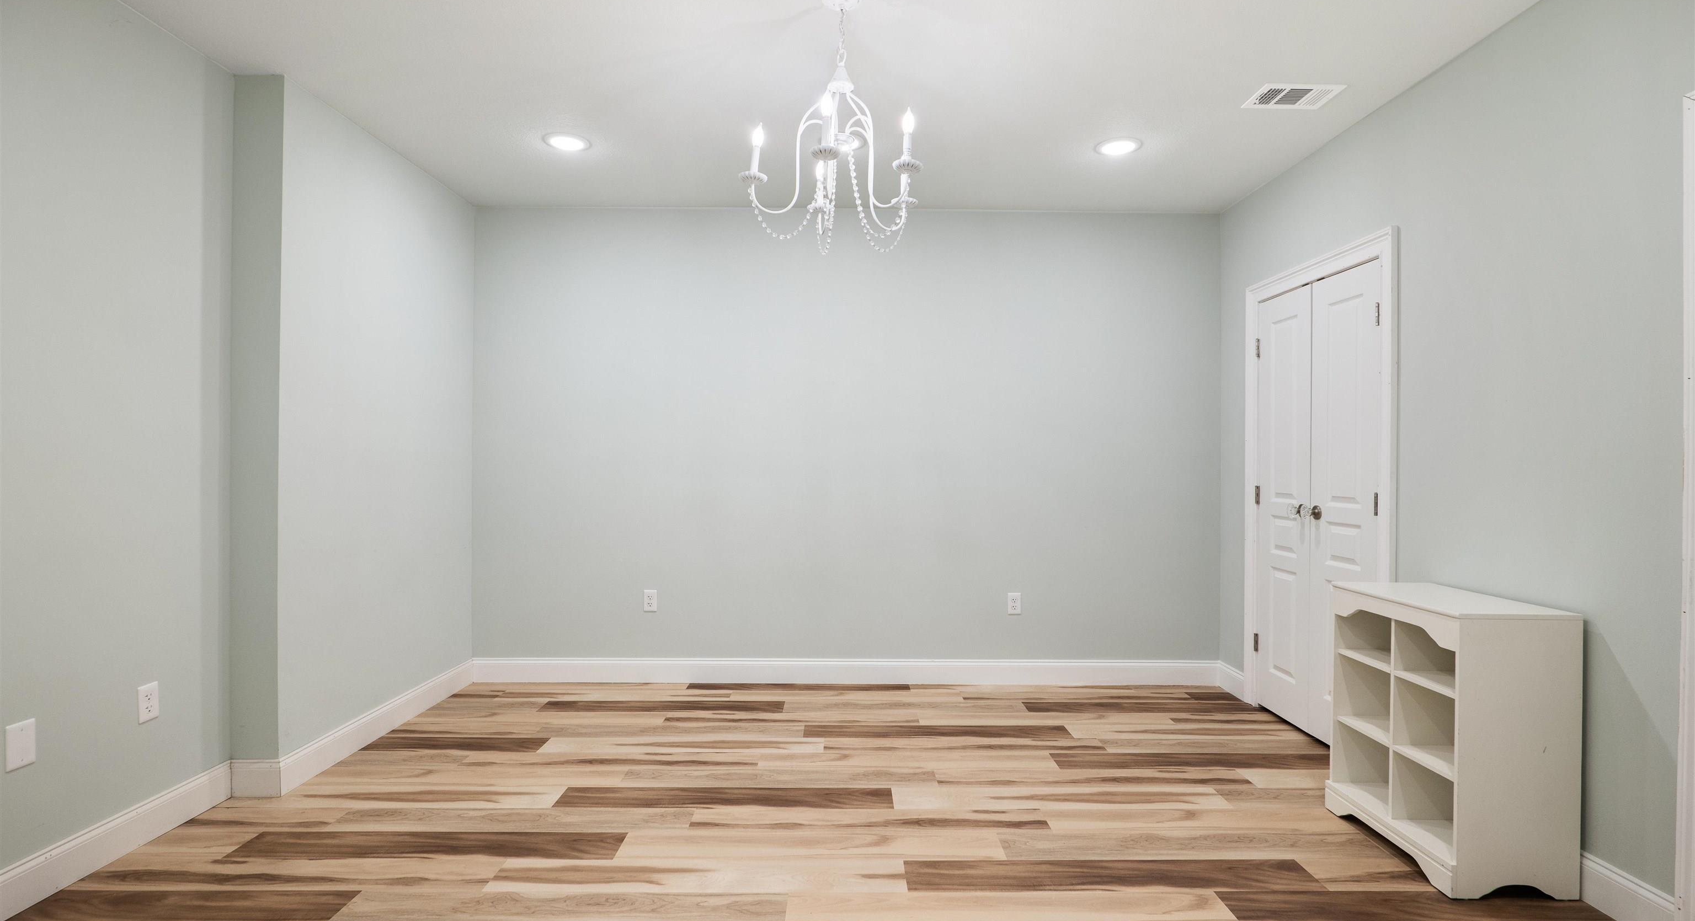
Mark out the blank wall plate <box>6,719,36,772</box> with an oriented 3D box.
[{"bbox_3d":[-2.233,0.770,2.037,0.007,0.121,0.072,0,0,0],"label":"blank wall plate"}]

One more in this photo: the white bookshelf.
[{"bbox_3d":[1.879,0.834,2.399,0.365,0.804,0.561,0,0,0],"label":"white bookshelf"}]

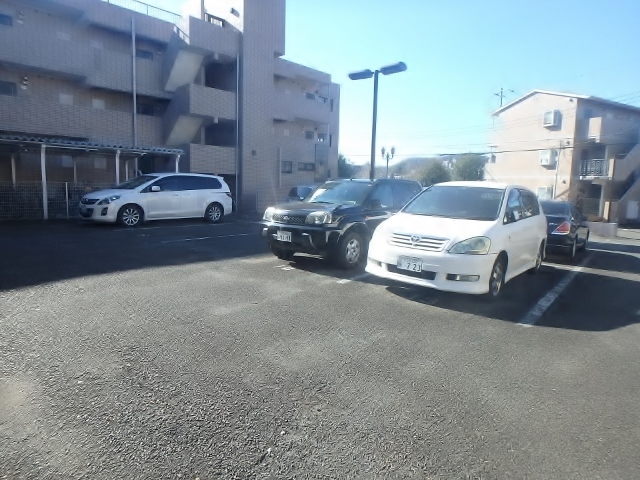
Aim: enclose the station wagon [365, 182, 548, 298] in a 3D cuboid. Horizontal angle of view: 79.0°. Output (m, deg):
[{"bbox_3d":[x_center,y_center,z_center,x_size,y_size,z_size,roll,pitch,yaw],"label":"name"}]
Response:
[{"bbox_3d":[2.630,-0.210,6.700,1.760,1.660,4.660,7,8,39],"label":"station wagon"}]

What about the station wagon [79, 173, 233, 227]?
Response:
[{"bbox_3d":[-5.360,-1.430,13.280,1.850,1.690,4.870,8,8,39],"label":"station wagon"}]

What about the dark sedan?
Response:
[{"bbox_3d":[6.650,-0.450,11.350,1.765,1.475,4.770,7,8,39],"label":"dark sedan"}]

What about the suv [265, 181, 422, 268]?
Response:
[{"bbox_3d":[0.790,-0.485,8.300,1.765,1.690,4.450,7,8,39],"label":"suv"}]

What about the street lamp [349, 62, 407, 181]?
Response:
[{"bbox_3d":[1.572,-2.496,11.464,1.920,4.950,0.320,7,8,39],"label":"street lamp"}]

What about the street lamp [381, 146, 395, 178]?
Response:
[{"bbox_3d":[5.056,-4.294,29.000,1.020,5.200,0.320,3,6,11],"label":"street lamp"}]

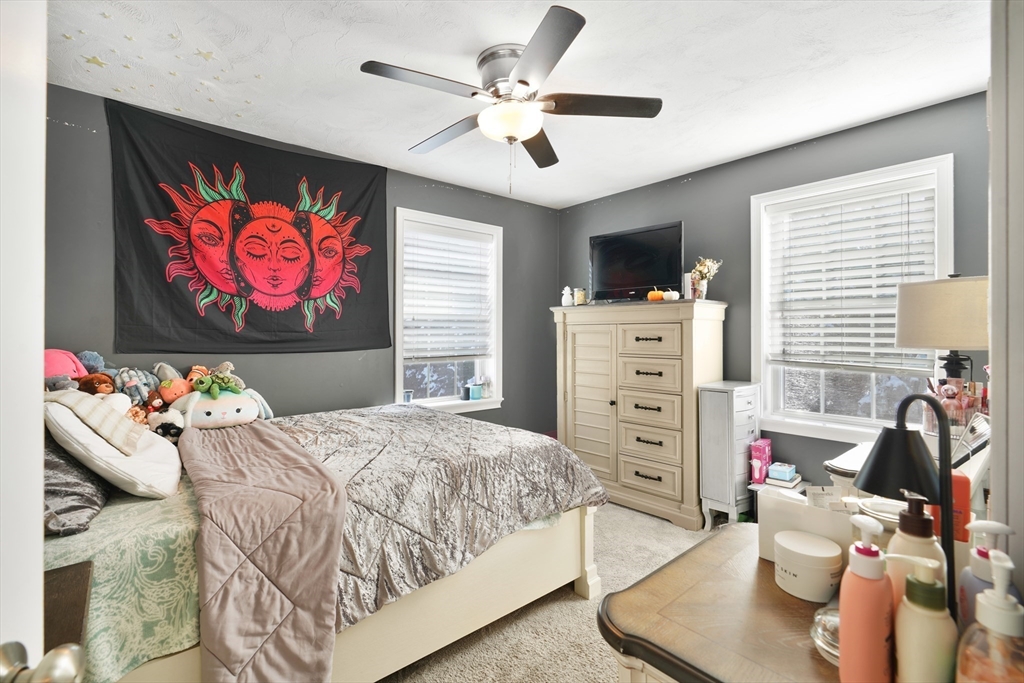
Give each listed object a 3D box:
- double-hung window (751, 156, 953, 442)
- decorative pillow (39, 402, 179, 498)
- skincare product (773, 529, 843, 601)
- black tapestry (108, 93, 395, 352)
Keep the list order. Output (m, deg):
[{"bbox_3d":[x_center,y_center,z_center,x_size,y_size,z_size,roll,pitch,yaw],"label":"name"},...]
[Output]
[{"bbox_3d":[1.958,-0.194,2.734,0.110,1.575,0.985,-1,1,-41],"label":"double-hung window"},{"bbox_3d":[-1.239,0.297,1.407,0.140,0.430,0.480,-48,27,-25],"label":"decorative pillow"},{"bbox_3d":[0.546,0.413,0.841,0.103,0.081,0.103,0,1,6],"label":"skincare product"},{"bbox_3d":[-1.443,-0.580,2.768,1.511,1.283,0.030,-1,1,-40],"label":"black tapestry"}]

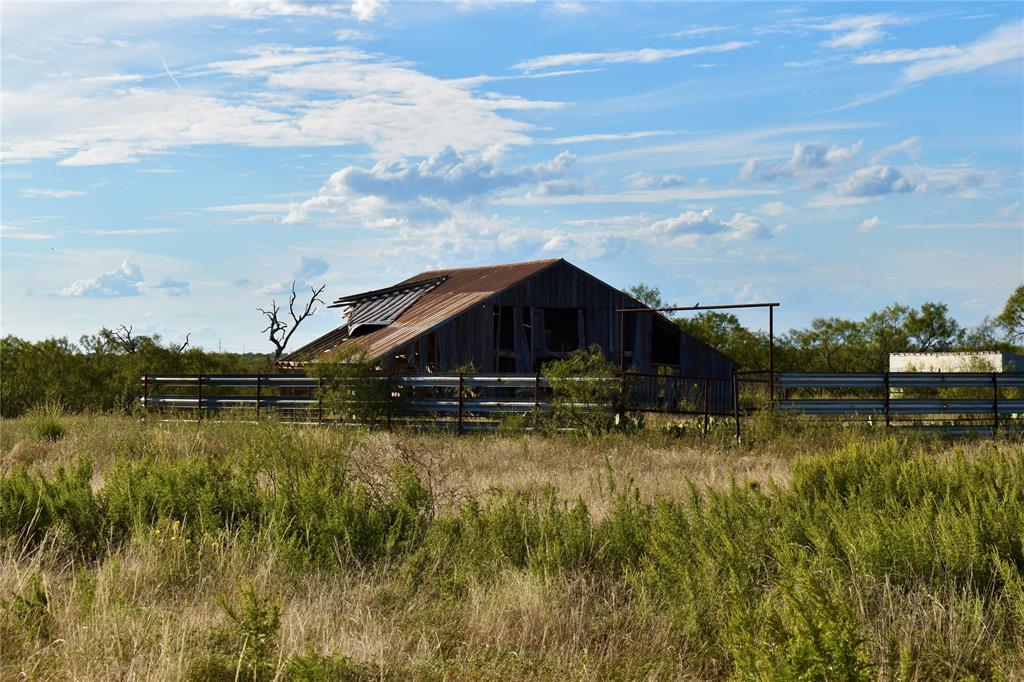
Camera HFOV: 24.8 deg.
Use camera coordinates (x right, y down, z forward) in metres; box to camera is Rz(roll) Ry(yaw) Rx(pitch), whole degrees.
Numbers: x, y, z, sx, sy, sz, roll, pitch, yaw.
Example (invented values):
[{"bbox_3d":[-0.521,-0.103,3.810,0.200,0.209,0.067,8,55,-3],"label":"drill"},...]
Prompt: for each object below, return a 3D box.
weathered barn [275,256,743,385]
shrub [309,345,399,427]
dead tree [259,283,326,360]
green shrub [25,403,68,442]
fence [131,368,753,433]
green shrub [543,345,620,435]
[{"bbox_3d":[-0.730,0.008,83.400,13.900,5.420,11.000,0,-1,-27],"label":"weathered barn"},{"bbox_3d":[-3.930,1.206,57.600,2.200,2.240,2.000,0,-1,0],"label":"shrub"},{"bbox_3d":[-10.000,0.171,105.000,3.100,5.750,2.800,0,-1,0],"label":"dead tree"},{"bbox_3d":[-9.750,1.717,48.800,0.950,0.890,0.900,0,-1,0],"label":"green shrub"},{"bbox_3d":[-3.200,1.544,57.200,20.300,1.550,2.000,-1,-1,41],"label":"fence"},{"bbox_3d":[1.540,1.156,51.700,1.750,2.160,1.650,0,-1,0],"label":"green shrub"}]

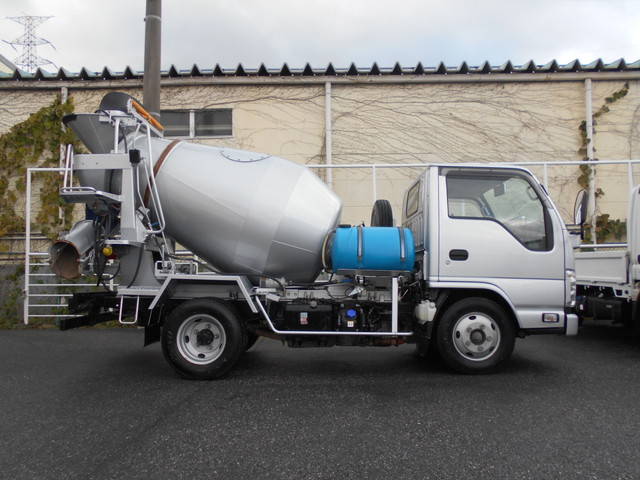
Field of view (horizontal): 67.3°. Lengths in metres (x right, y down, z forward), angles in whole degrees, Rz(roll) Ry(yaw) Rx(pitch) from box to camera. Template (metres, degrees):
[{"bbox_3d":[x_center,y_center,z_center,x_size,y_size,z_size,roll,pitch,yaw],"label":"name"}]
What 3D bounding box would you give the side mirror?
[{"bbox_3d":[2.319,-0.284,4.268,0.080,0.335,0.180,-1,-3,11],"label":"side mirror"}]

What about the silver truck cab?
[{"bbox_3d":[1.686,0.107,5.162,1.500,1.610,1.690,-1,-3,-1],"label":"silver truck cab"}]

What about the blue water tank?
[{"bbox_3d":[0.462,0.099,4.667,0.830,0.435,0.435,-1,-3,-1],"label":"blue water tank"}]

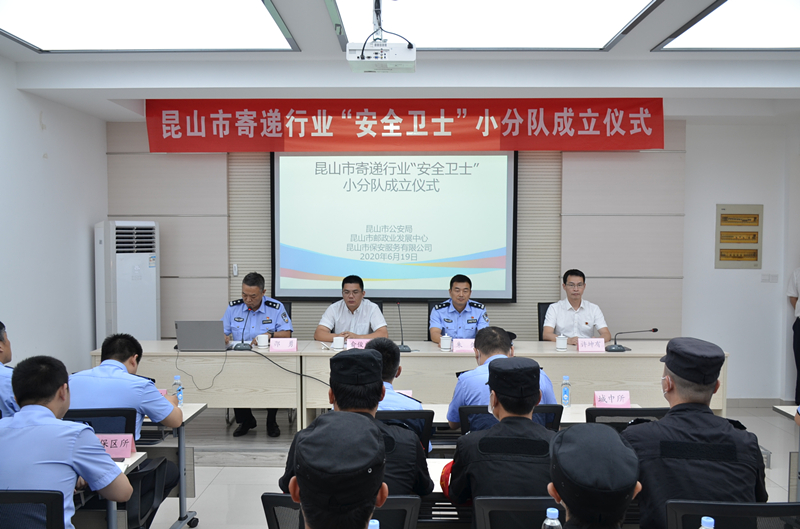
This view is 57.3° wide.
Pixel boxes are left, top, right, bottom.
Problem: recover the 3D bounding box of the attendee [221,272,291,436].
[{"bbox_3d":[-1.246,0.715,6.272,0.600,1.312,0.800,0,2,3],"label":"attendee"}]

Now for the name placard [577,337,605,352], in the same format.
[{"bbox_3d":[1.526,0.635,5.851,0.210,0.100,0.065,0,2,1],"label":"name placard"}]

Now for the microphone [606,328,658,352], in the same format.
[{"bbox_3d":[1.798,0.582,5.668,0.407,0.174,0.150,0,2,-5],"label":"microphone"}]

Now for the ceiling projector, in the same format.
[{"bbox_3d":[-0.089,-1.063,3.786,0.350,0.088,0.270,0,2,1],"label":"ceiling projector"}]

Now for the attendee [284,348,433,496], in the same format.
[{"bbox_3d":[-0.145,0.935,2.603,0.550,1.290,0.700,0,3,0],"label":"attendee"}]

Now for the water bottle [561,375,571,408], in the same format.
[{"bbox_3d":[1.025,0.783,4.550,0.060,0.192,0.060,0,2,1],"label":"water bottle"}]

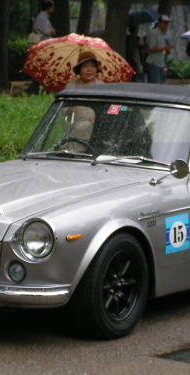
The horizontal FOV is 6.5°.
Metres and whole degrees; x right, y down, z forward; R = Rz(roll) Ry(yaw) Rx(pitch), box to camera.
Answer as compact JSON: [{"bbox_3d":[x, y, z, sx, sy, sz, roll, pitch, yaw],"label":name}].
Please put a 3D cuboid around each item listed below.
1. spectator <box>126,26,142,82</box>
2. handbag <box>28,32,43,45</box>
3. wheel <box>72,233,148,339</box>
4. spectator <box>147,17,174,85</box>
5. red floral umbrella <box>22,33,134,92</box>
[{"bbox_3d":[0.698,-2.167,30.000,0.380,1.570,0.450,7,8,36],"label":"spectator"},{"bbox_3d":[-1.037,-2.597,29.200,0.260,0.190,0.100,4,6,14],"label":"handbag"},{"bbox_3d":[0.082,0.530,9.131,0.190,0.585,0.585,6,8,31],"label":"wheel"},{"bbox_3d":[1.057,-2.002,27.590,0.360,1.670,0.480,5,7,23],"label":"spectator"},{"bbox_3d":[-0.135,-0.951,13.846,0.960,0.720,0.960,12,-26,-11],"label":"red floral umbrella"}]

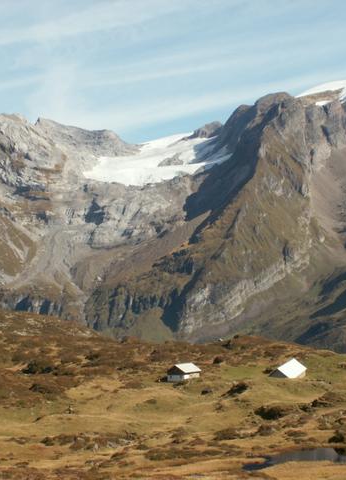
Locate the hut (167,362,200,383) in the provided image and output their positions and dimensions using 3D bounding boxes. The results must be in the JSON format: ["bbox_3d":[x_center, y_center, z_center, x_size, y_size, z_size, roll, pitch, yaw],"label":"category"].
[{"bbox_3d":[3.597,42.615,380.000,7.300,5.100,8.000,-2,3,-42],"label":"hut"}]

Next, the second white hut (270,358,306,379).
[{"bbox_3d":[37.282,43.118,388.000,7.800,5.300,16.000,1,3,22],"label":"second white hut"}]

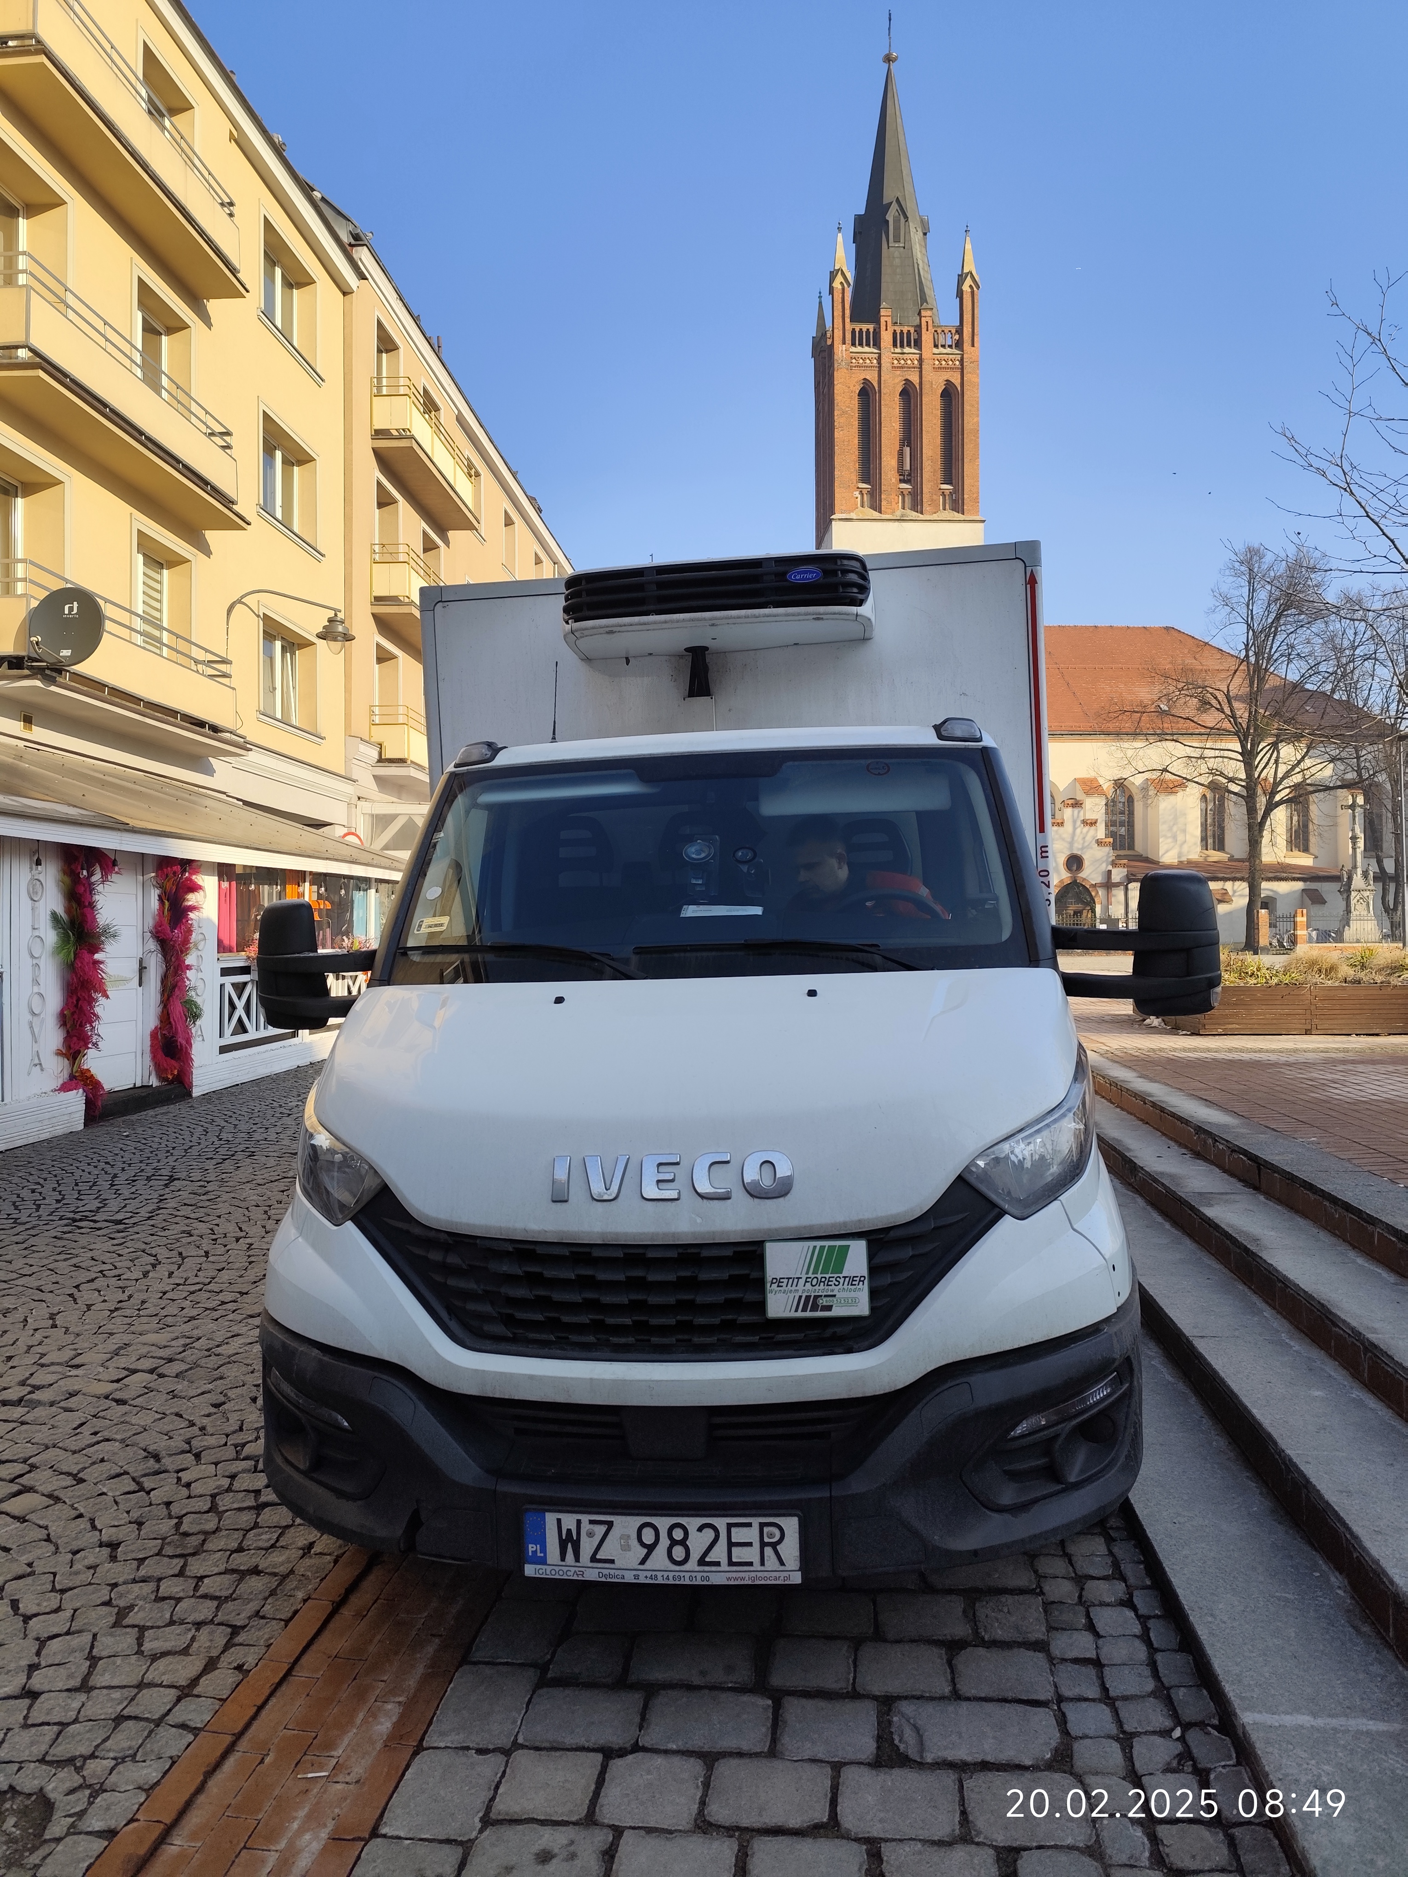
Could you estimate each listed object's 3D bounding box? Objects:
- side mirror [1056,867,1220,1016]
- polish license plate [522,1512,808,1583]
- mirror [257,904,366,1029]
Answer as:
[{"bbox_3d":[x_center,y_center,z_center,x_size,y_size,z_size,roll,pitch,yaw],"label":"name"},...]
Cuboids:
[{"bbox_3d":[1.182,0.017,3.449,0.450,0.400,0.200,-2,1,7],"label":"side mirror"},{"bbox_3d":[-0.077,1.150,2.367,0.527,0.128,0.020,-2,1,7],"label":"polish license plate"},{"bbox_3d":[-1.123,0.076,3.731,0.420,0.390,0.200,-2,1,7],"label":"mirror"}]

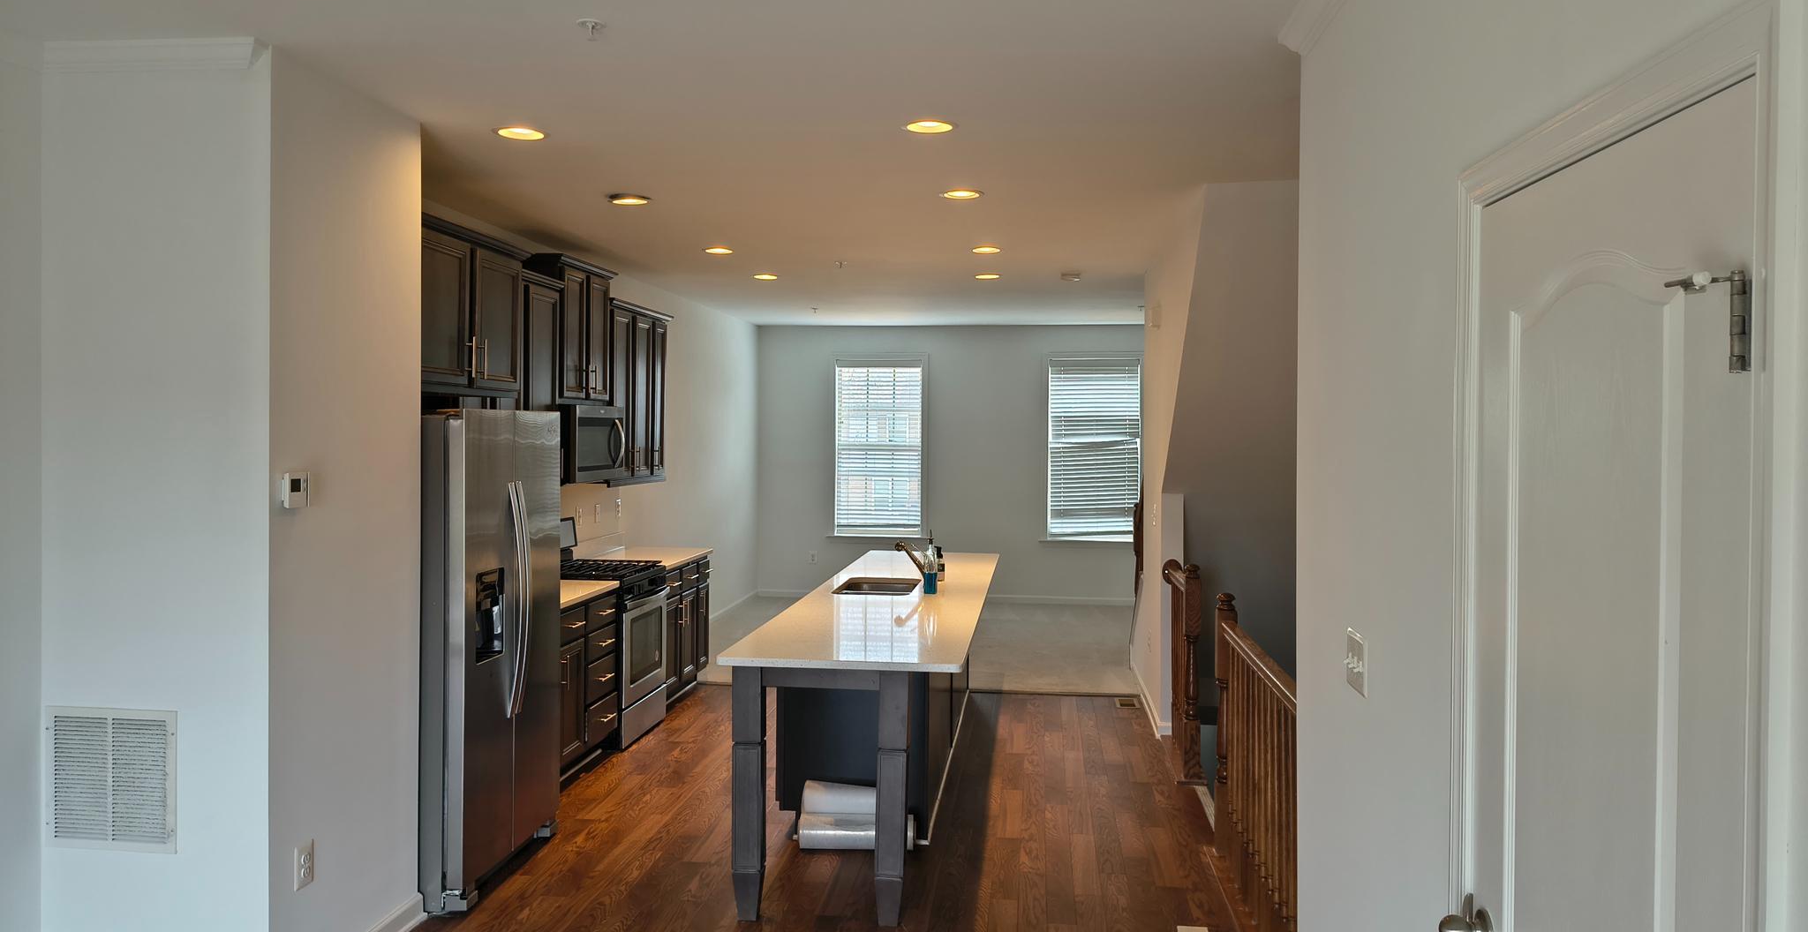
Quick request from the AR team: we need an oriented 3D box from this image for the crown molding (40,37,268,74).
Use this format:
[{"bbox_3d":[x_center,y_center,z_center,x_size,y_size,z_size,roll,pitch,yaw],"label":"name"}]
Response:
[{"bbox_3d":[-2.068,-1.111,3.403,0.660,0.080,0.077,1,2,6],"label":"crown molding"}]

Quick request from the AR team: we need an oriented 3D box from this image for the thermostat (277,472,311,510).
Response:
[{"bbox_3d":[-1.722,0.070,3.549,0.032,0.102,0.110,1,2,6],"label":"thermostat"}]

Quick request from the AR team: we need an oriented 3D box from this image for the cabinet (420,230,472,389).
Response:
[{"bbox_3d":[-1.986,-0.574,4.681,0.595,0.565,0.430,1,2,6],"label":"cabinet"}]

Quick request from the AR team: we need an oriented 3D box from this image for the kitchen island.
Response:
[{"bbox_3d":[-0.019,1.079,6.239,0.848,0.918,3.990,1,2,6],"label":"kitchen island"}]

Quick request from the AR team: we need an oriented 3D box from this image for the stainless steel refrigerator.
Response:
[{"bbox_3d":[-1.852,0.663,4.930,0.780,1.773,0.920,1,2,6],"label":"stainless steel refrigerator"}]

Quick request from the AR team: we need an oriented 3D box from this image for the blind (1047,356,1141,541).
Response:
[{"bbox_3d":[1.864,-0.165,12.369,0.885,1.800,0.070,1,2,6],"label":"blind"}]

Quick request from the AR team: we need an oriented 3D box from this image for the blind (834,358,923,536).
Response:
[{"bbox_3d":[-0.257,-0.191,12.588,0.887,1.790,0.070,1,2,6],"label":"blind"}]

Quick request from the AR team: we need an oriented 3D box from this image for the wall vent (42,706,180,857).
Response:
[{"bbox_3d":[-2.219,0.877,3.497,0.400,0.398,0.020,1,2,6],"label":"wall vent"}]

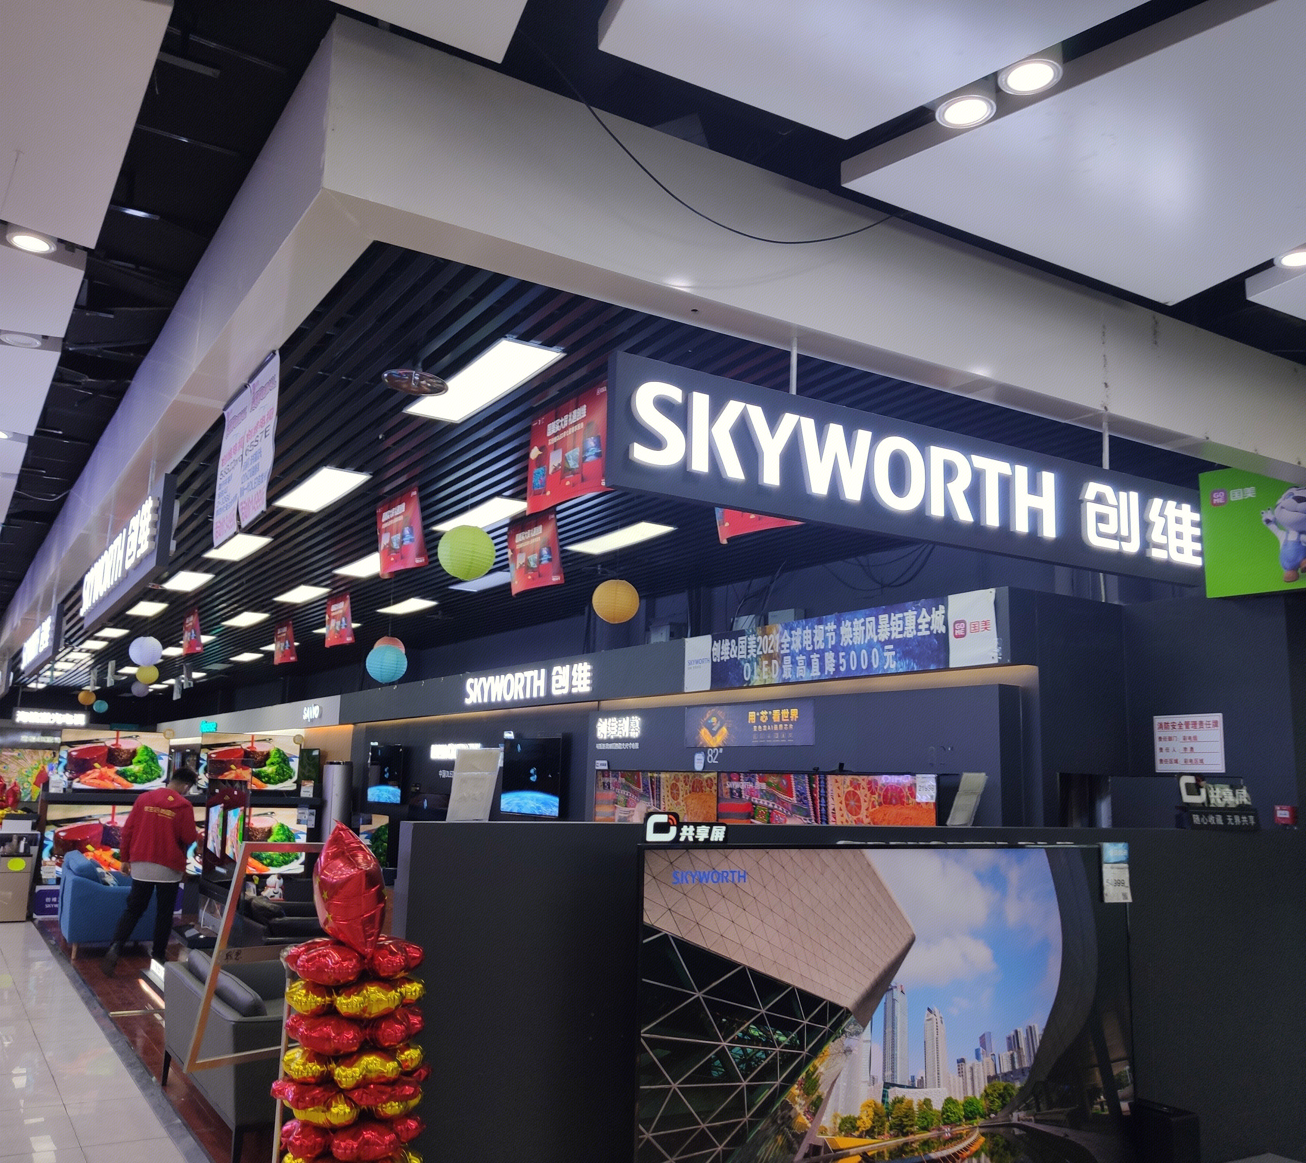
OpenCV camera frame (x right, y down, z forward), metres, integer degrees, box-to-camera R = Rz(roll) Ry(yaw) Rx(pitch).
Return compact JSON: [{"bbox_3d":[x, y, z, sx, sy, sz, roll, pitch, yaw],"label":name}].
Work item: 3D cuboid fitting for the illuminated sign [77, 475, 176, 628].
[{"bbox_3d":[-3.429,-0.095,7.484,0.120,0.500,3.340,7,-11,-31],"label":"illuminated sign"}]

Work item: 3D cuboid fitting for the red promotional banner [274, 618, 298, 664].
[{"bbox_3d":[-4.424,0.751,14.051,0.040,0.480,0.600,9,-12,-35],"label":"red promotional banner"}]

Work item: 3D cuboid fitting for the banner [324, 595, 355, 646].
[{"bbox_3d":[-3.139,0.393,11.659,0.050,0.490,0.610,9,-12,-37],"label":"banner"}]

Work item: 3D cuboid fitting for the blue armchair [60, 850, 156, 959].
[{"bbox_3d":[-5.179,3.067,11.173,0.750,0.930,0.840,8,-12,-33],"label":"blue armchair"}]

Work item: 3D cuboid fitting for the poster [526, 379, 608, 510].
[{"bbox_3d":[-0.399,-0.600,5.368,0.040,0.485,0.670,8,-12,-35],"label":"poster"}]

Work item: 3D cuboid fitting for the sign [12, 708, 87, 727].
[{"bbox_3d":[-14.435,3.291,27.975,1.650,0.390,0.120,7,-11,-31],"label":"sign"}]

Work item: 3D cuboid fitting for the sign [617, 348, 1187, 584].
[{"bbox_3d":[1.295,-0.384,4.947,3.380,0.500,0.120,7,-11,-31],"label":"sign"}]

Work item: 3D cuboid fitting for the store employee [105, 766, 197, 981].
[{"bbox_3d":[-4.535,2.580,10.614,0.620,1.740,0.500,3,-10,-6],"label":"store employee"}]

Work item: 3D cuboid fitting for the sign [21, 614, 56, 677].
[{"bbox_3d":[-6.682,0.698,12.714,0.120,0.490,3.380,7,-11,-31],"label":"sign"}]

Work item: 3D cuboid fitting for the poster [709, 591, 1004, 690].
[{"bbox_3d":[1.161,0.425,7.574,0.020,0.421,2.813,7,-11,-31],"label":"poster"}]

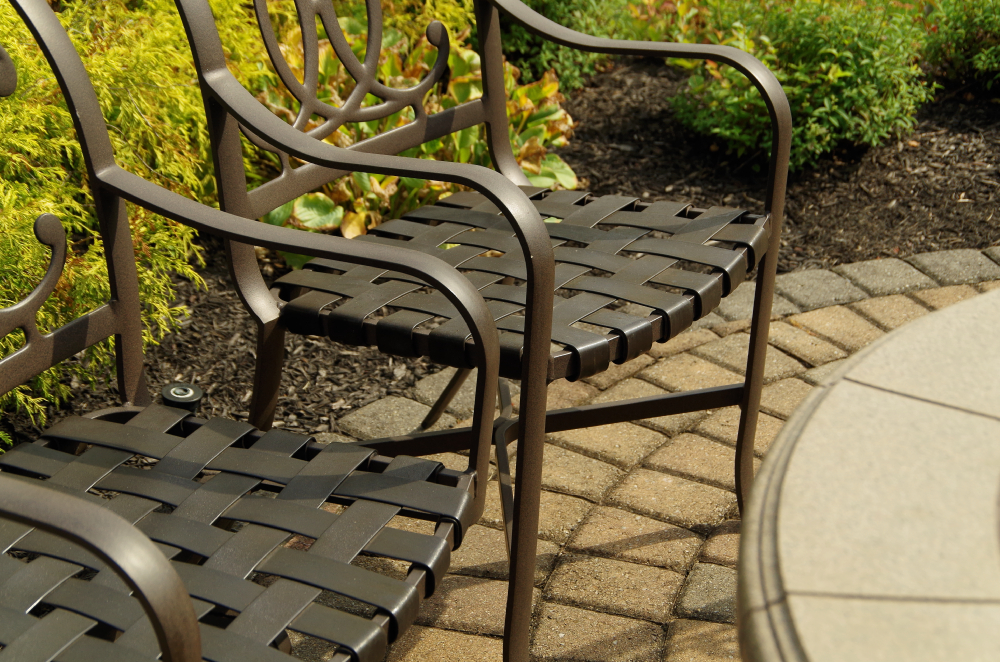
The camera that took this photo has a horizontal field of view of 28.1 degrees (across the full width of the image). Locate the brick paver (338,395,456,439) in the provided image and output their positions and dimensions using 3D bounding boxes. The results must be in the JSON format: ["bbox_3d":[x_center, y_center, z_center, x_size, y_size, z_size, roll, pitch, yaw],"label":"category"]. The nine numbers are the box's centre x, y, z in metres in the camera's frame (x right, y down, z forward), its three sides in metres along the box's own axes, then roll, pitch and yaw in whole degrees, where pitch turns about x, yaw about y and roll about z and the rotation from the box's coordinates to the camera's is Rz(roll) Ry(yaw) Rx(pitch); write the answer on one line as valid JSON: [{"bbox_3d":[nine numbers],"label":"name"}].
[{"bbox_3d":[-0.174,0.181,3.392,0.155,0.060,0.141,20,30,35],"label":"brick paver"}]

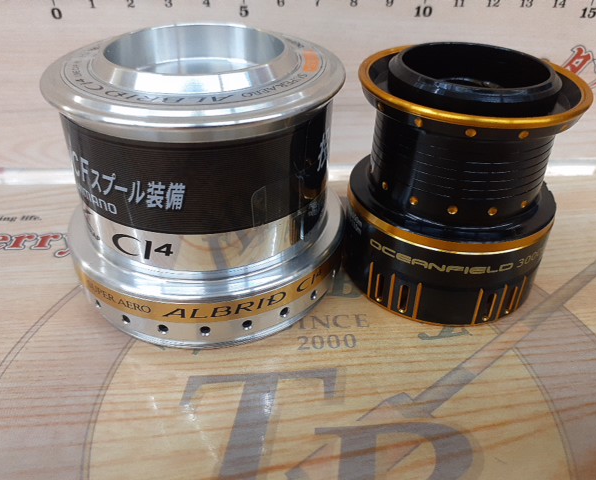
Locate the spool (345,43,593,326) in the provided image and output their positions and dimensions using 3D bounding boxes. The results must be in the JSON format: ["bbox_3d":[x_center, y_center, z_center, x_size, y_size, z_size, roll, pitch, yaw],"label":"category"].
[{"bbox_3d":[0.037,-0.017,0.122,0.052,0.053,0.052,-1,38,-2],"label":"spool"}]

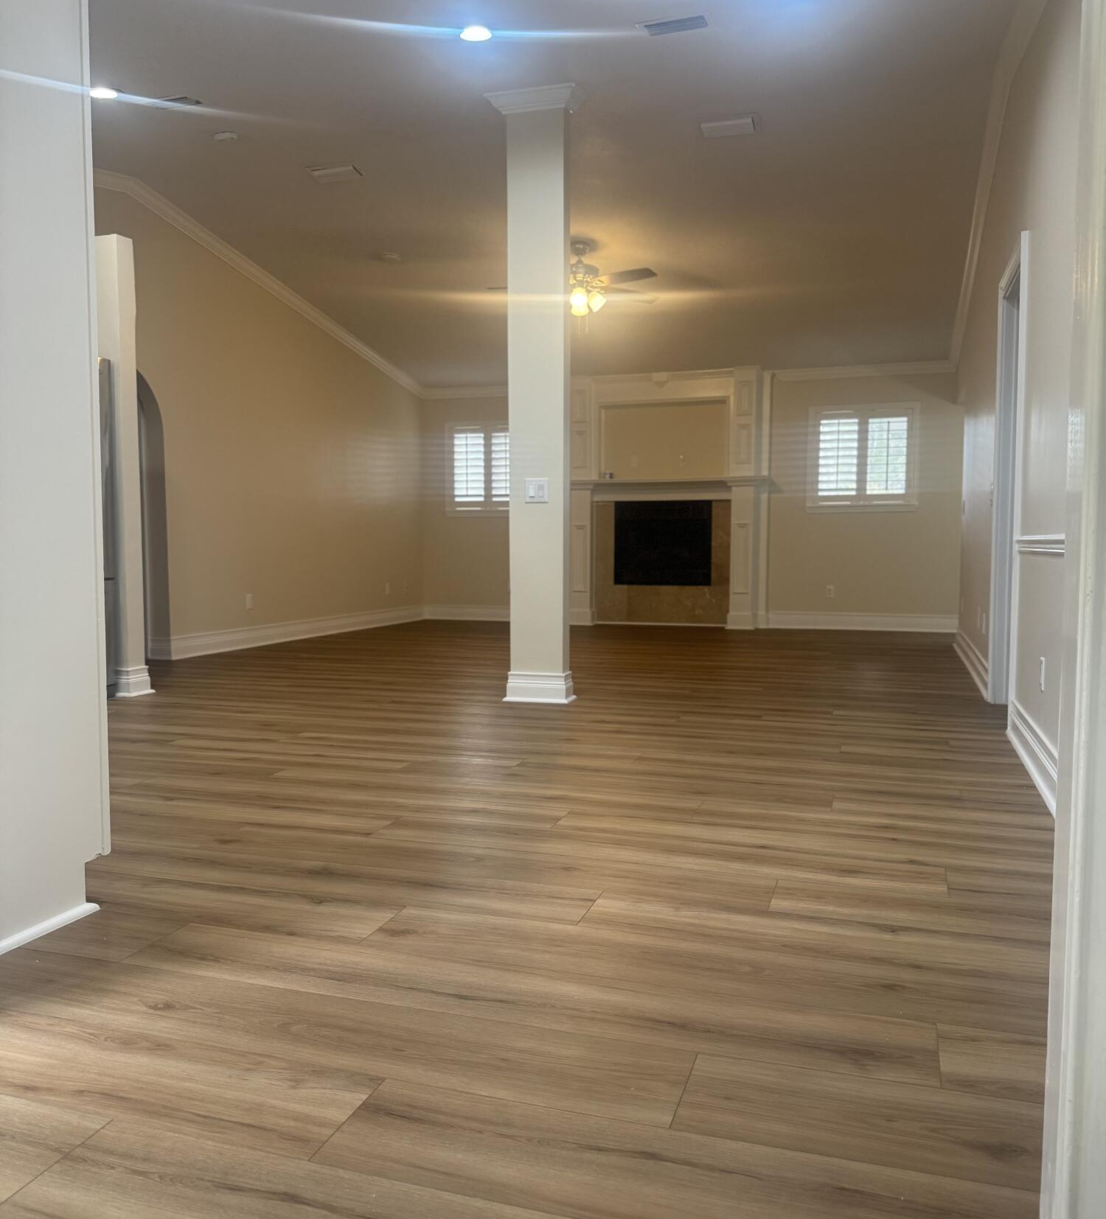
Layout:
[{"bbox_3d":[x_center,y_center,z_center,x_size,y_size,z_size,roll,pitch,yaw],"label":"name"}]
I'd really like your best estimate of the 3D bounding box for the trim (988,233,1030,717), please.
[{"bbox_3d":[2.178,-0.555,4.797,0.120,2.150,1.070,1,4,19],"label":"trim"}]

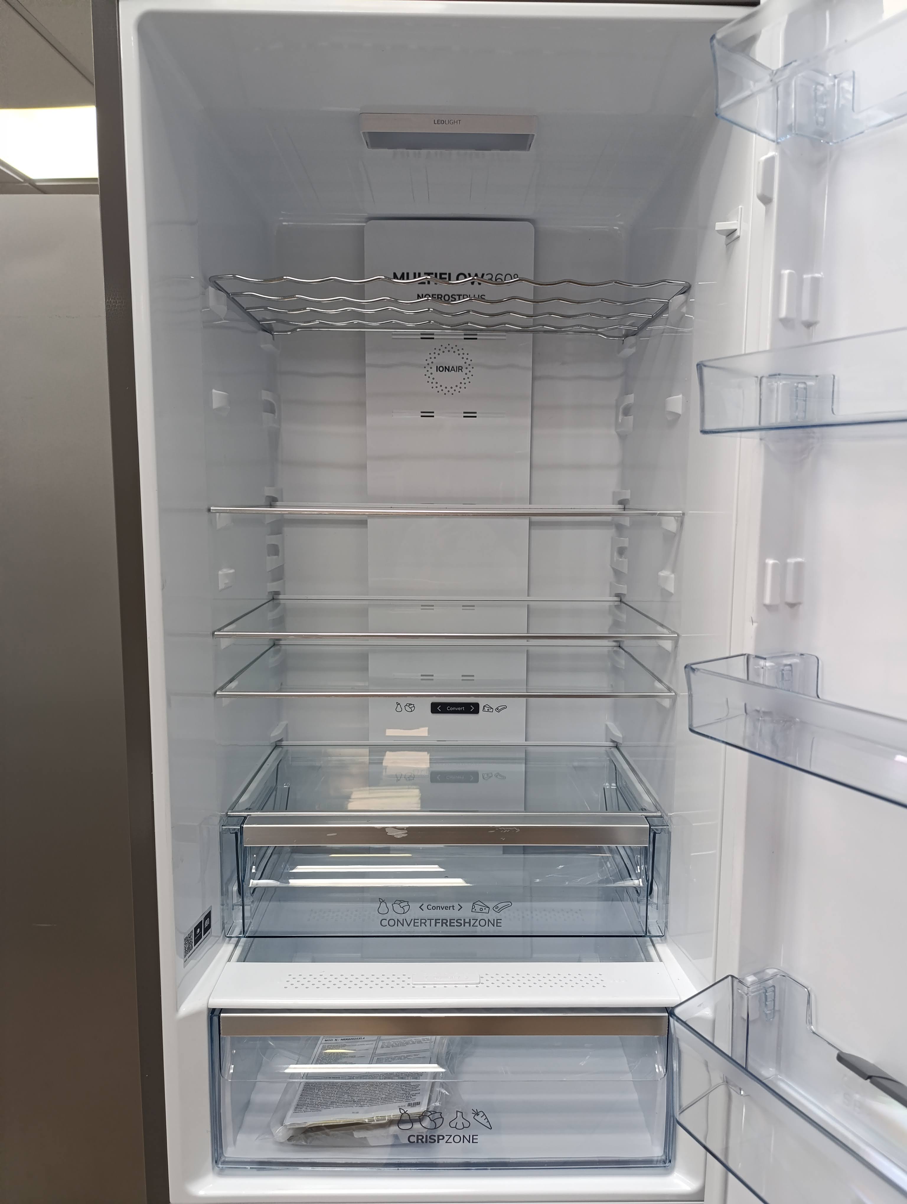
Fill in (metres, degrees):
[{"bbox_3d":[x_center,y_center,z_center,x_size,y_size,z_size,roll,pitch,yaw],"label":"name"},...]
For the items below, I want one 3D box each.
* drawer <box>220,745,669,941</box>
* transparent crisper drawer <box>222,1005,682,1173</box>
[{"bbox_3d":[-0.009,0.296,1.036,0.493,0.136,0.270,0,8,0],"label":"drawer"},{"bbox_3d":[-0.010,0.472,0.988,0.469,0.180,0.345,0,8,0],"label":"transparent crisper drawer"}]

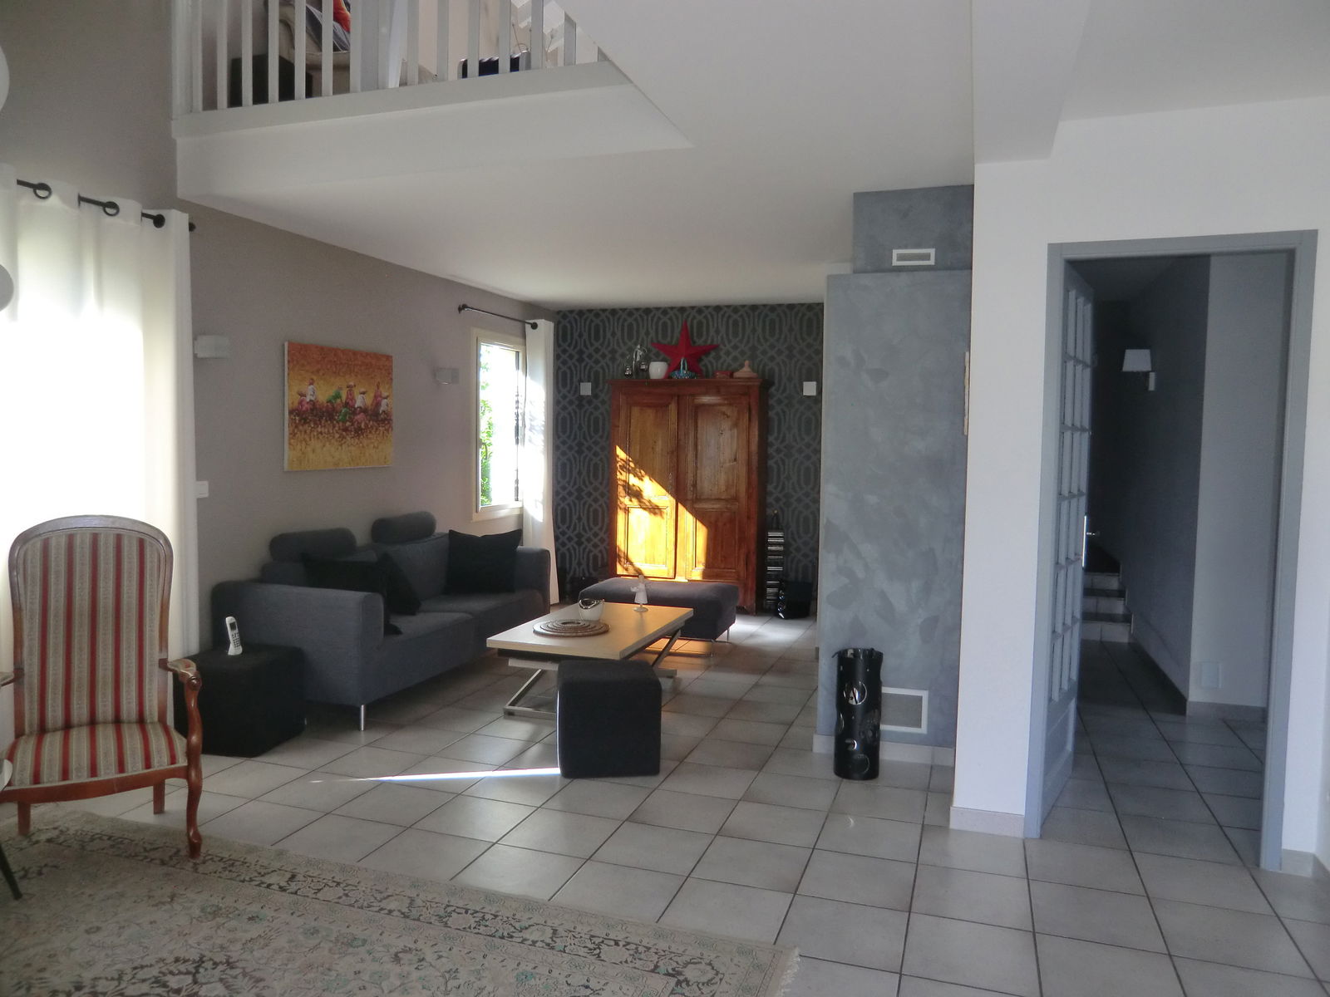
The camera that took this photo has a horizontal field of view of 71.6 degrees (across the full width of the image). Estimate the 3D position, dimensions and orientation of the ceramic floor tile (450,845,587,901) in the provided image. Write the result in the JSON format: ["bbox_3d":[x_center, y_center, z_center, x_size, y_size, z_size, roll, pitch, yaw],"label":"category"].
[{"bbox_3d":[-0.467,1.187,2.915,0.337,0.010,0.337,2,3,18],"label":"ceramic floor tile"}]

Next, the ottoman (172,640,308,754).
[{"bbox_3d":[-1.896,0.890,4.131,0.394,0.399,0.394,2,3,9],"label":"ottoman"}]

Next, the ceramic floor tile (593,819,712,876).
[{"bbox_3d":[-0.032,1.194,3.151,0.337,0.010,0.337,2,3,18],"label":"ceramic floor tile"}]

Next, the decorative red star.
[{"bbox_3d":[0.182,-1.282,8.107,0.620,0.565,0.070,2,3,18],"label":"decorative red star"}]

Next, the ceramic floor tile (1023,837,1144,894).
[{"bbox_3d":[1.380,1.224,3.057,0.338,0.010,0.338,2,3,18],"label":"ceramic floor tile"}]

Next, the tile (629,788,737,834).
[{"bbox_3d":[0.077,1.178,3.472,0.337,0.010,0.337,2,3,18],"label":"tile"}]

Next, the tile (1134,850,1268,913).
[{"bbox_3d":[1.704,1.230,2.943,0.337,0.010,0.337,2,3,18],"label":"tile"}]

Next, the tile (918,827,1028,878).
[{"bbox_3d":[1.044,1.200,3.135,0.337,0.010,0.337,2,3,18],"label":"tile"}]

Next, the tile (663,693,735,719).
[{"bbox_3d":[0.185,1.096,4.852,0.337,0.010,0.337,2,3,18],"label":"tile"}]

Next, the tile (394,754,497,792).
[{"bbox_3d":[-0.896,1.133,3.777,0.337,0.010,0.337,2,3,18],"label":"tile"}]

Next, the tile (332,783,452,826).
[{"bbox_3d":[-1.004,1.154,3.461,0.337,0.010,0.337,2,3,18],"label":"tile"}]

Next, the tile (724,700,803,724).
[{"bbox_3d":[0.517,1.112,4.777,0.337,0.010,0.337,2,3,18],"label":"tile"}]

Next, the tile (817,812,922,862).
[{"bbox_3d":[0.720,1.192,3.236,0.337,0.010,0.337,2,3,18],"label":"tile"}]

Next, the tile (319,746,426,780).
[{"bbox_3d":[-1.231,1.138,3.922,0.338,0.010,0.338,2,3,18],"label":"tile"}]

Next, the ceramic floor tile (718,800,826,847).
[{"bbox_3d":[0.402,1.188,3.366,0.337,0.010,0.337,2,3,18],"label":"ceramic floor tile"}]

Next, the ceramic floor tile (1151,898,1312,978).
[{"bbox_3d":[1.598,1.250,2.623,0.338,0.010,0.338,2,3,18],"label":"ceramic floor tile"}]

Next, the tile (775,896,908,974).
[{"bbox_3d":[0.510,1.233,2.621,0.338,0.010,0.338,2,3,18],"label":"tile"}]

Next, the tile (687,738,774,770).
[{"bbox_3d":[0.291,1.138,4.098,0.337,0.010,0.337,2,3,18],"label":"tile"}]

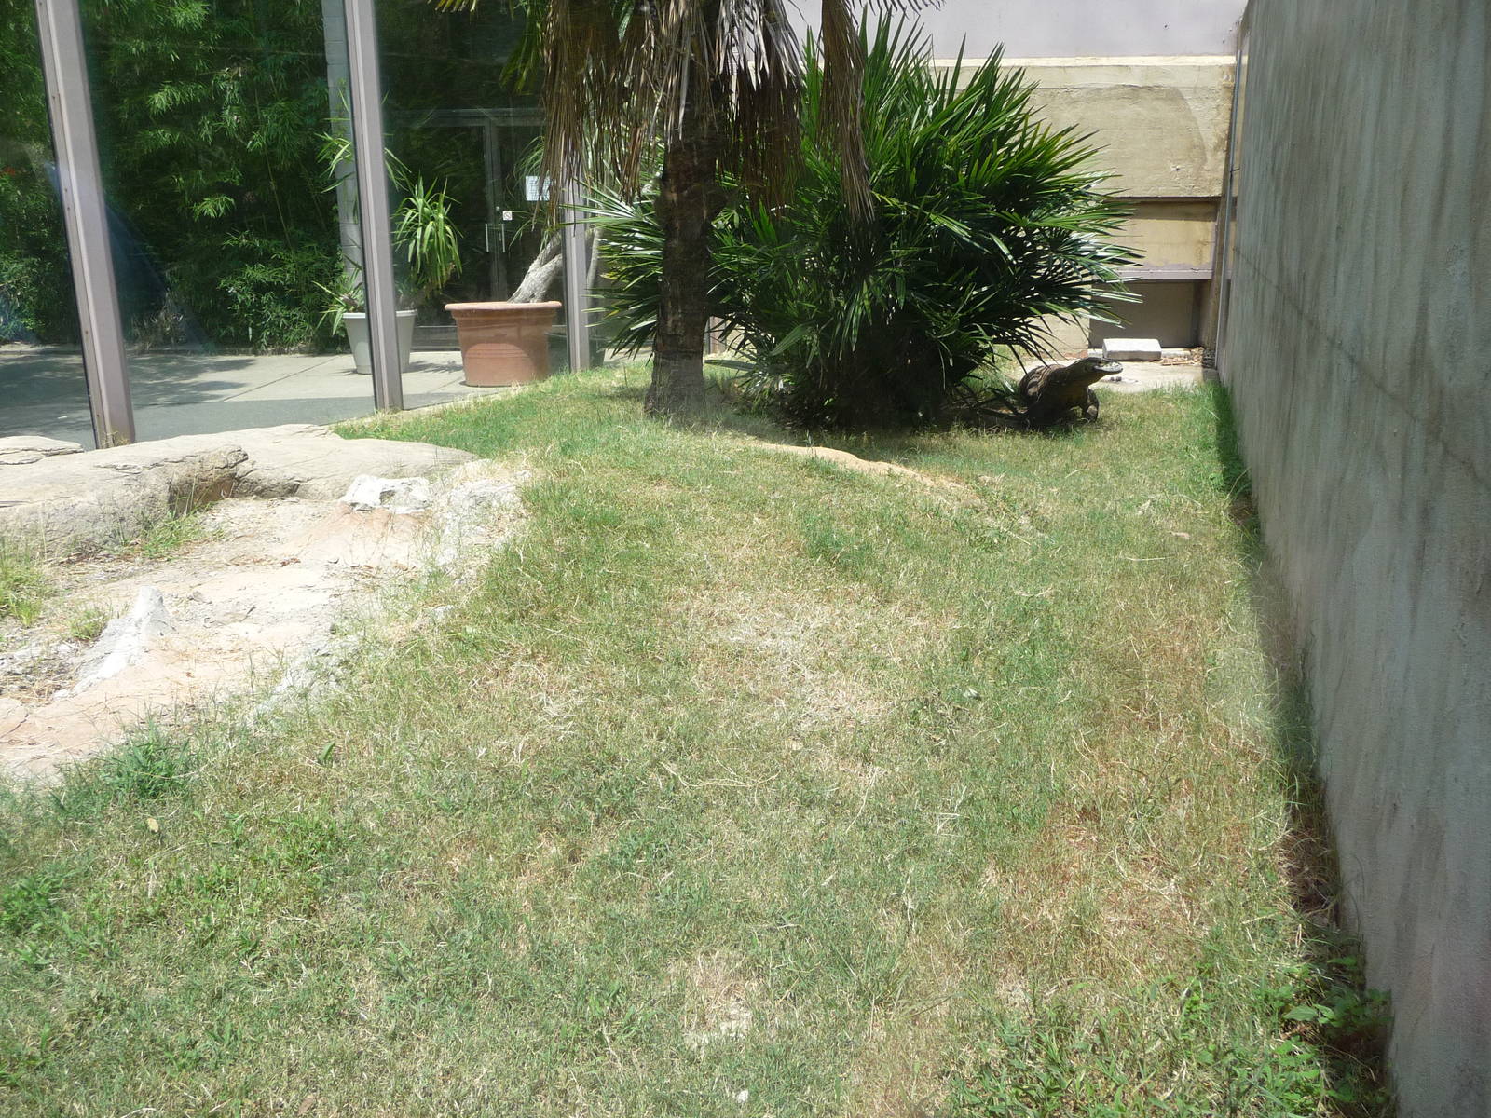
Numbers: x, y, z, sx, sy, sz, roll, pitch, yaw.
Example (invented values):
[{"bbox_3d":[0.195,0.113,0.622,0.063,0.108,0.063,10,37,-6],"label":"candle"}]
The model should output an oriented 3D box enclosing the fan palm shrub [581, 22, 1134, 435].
[{"bbox_3d":[0.800,-2.220,9.150,3.500,2.500,3.100,1,15,5],"label":"fan palm shrub"}]

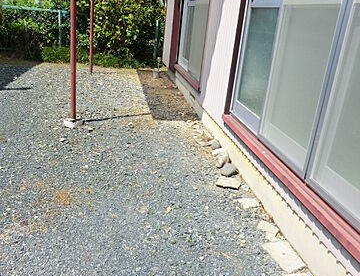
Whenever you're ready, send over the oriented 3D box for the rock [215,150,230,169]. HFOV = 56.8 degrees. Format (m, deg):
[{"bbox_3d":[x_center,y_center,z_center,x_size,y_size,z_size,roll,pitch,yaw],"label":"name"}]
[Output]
[{"bbox_3d":[0.386,0.193,2.977,0.115,0.120,0.170,2,21,-12],"label":"rock"}]

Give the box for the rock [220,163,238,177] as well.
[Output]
[{"bbox_3d":[0.425,0.272,2.823,0.141,0.100,0.151,2,21,-12],"label":"rock"}]

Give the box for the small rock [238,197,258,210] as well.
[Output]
[{"bbox_3d":[0.488,0.470,2.405,0.157,0.035,0.131,2,21,-12],"label":"small rock"}]

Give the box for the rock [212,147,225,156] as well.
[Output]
[{"bbox_3d":[0.379,0.138,3.230,0.112,0.055,0.132,2,21,-12],"label":"rock"}]

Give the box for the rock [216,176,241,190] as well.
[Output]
[{"bbox_3d":[0.387,0.360,2.642,0.175,0.055,0.160,2,21,-12],"label":"rock"}]

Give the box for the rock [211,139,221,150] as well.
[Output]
[{"bbox_3d":[0.371,0.068,3.384,0.095,0.080,0.130,2,21,-12],"label":"rock"}]

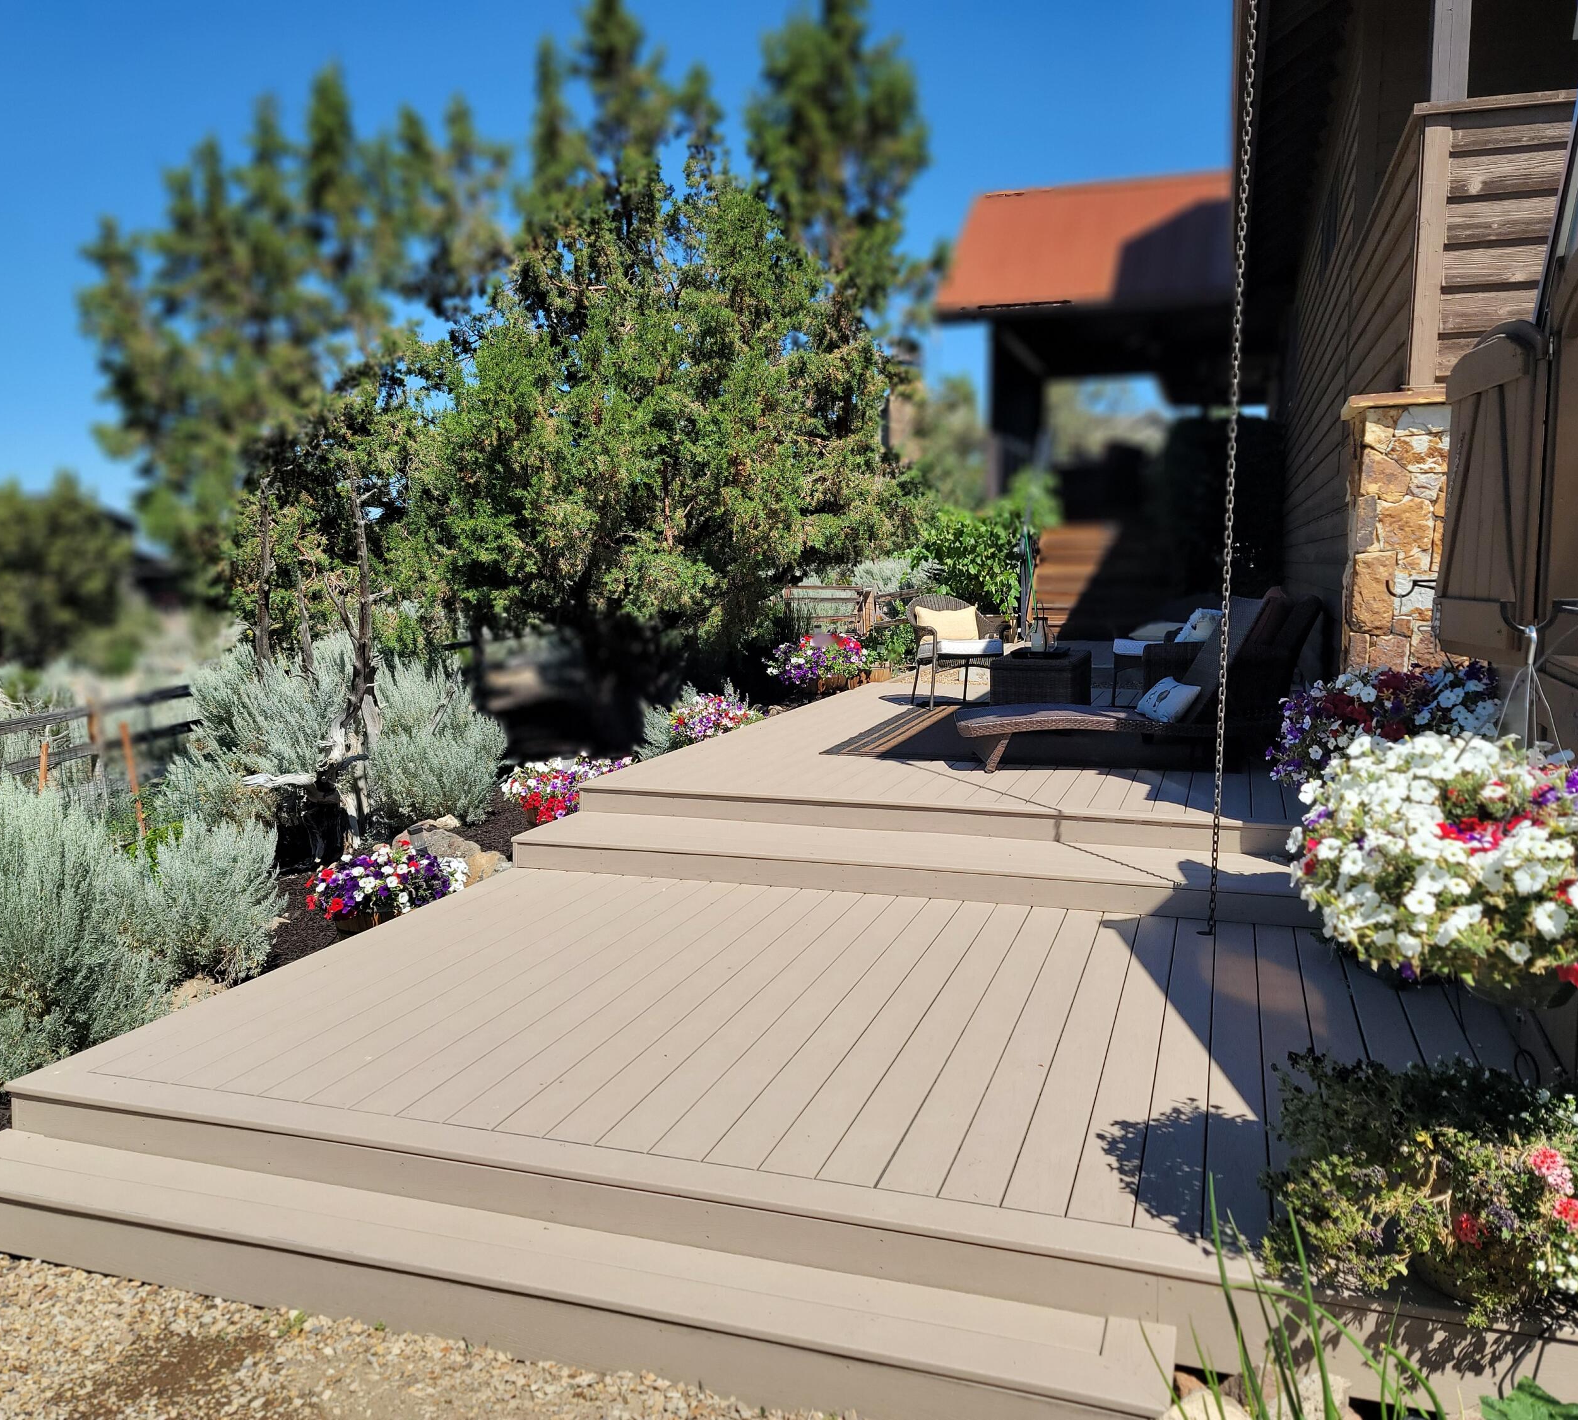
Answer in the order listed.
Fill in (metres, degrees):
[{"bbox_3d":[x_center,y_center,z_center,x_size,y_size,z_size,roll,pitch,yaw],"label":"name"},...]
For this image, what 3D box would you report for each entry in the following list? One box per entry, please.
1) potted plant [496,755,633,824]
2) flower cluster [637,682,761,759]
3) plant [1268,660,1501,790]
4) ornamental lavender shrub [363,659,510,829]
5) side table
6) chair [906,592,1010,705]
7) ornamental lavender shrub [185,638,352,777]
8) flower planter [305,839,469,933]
[{"bbox_3d":[-1.221,0.450,7.500,0.690,0.430,0.620,-1,7,-9],"label":"potted plant"},{"bbox_3d":[-0.602,0.075,9.200,0.800,0.500,0.700,0,7,-4],"label":"flower cluster"},{"bbox_3d":[2.112,0.076,4.850,0.800,0.500,0.750,3,7,24],"label":"plant"},{"bbox_3d":[-2.064,0.195,8.000,0.820,0.980,0.820,-2,7,-14],"label":"ornamental lavender shrub"},{"bbox_3d":[1.837,-0.165,9.931,0.550,0.455,1.080,2,7,18],"label":"side table"},{"bbox_3d":[1.311,-0.467,10.728,0.670,0.870,0.640,-2,7,-19],"label":"chair"},{"bbox_3d":[-3.308,0.042,8.700,1.060,1.050,1.000,-2,7,-21],"label":"ornamental lavender shrub"},{"bbox_3d":[-1.707,0.762,5.800,0.670,0.450,0.620,-2,7,-17],"label":"flower planter"}]

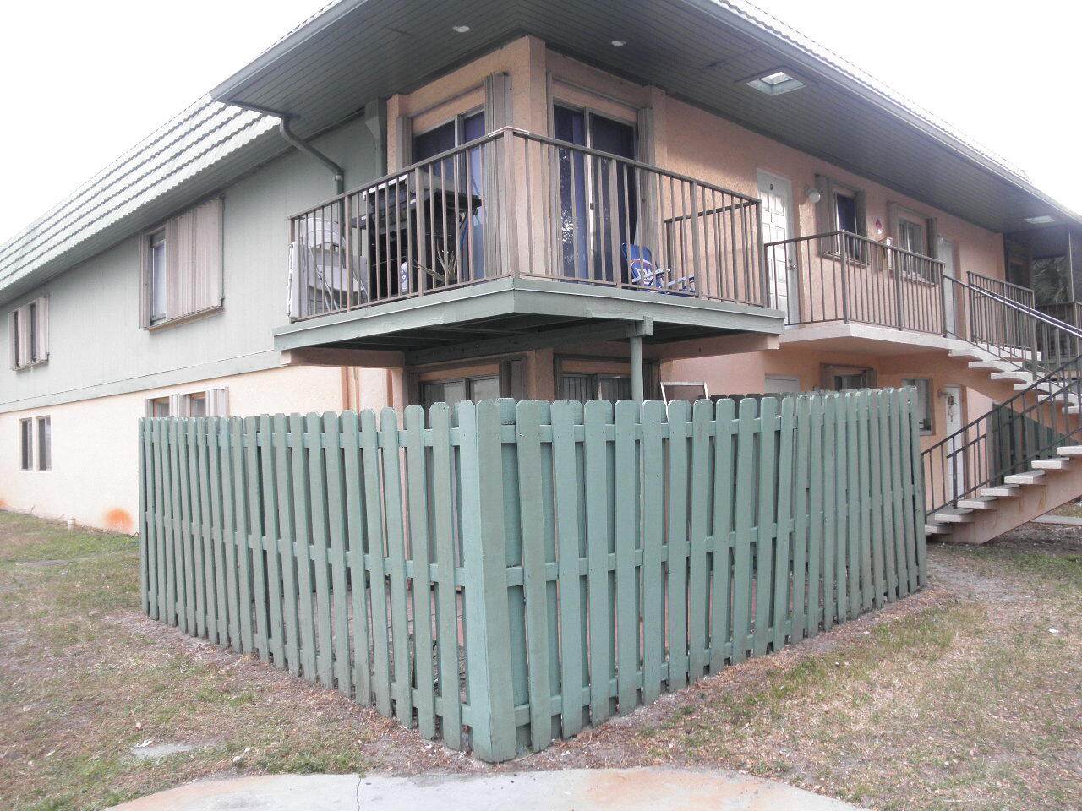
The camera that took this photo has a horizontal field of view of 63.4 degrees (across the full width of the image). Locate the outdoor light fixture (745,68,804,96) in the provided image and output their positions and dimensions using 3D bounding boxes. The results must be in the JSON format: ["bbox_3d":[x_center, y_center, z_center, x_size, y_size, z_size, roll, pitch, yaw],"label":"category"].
[{"bbox_3d":[2.481,-3.447,9.175,0.521,0.131,0.590,-3,-1,44],"label":"outdoor light fixture"}]

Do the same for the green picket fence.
[{"bbox_3d":[-0.110,0.899,7.776,4.742,1.786,5.122,-3,-1,44],"label":"green picket fence"}]

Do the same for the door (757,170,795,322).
[{"bbox_3d":[3.006,-1.938,11.089,0.090,2.012,0.927,-3,-1,44],"label":"door"}]

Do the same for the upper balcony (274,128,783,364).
[{"bbox_3d":[-0.072,-1.194,8.498,3.391,1.455,3.751,-3,-1,44],"label":"upper balcony"}]

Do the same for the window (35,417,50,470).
[{"bbox_3d":[-10.764,0.832,18.939,0.860,1.200,0.120,-3,-1,44],"label":"window"}]

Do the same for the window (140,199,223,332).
[{"bbox_3d":[-5.391,-2.145,13.180,2.550,1.550,0.160,-3,-1,44],"label":"window"}]

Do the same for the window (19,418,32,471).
[{"bbox_3d":[-11.754,0.878,19.983,0.860,1.220,0.120,-3,-1,44],"label":"window"}]

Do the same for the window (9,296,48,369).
[{"bbox_3d":[-11.229,-1.586,19.201,2.450,1.420,0.160,-3,-1,44],"label":"window"}]

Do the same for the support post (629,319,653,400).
[{"bbox_3d":[0.797,0.582,7.087,0.099,2.319,0.100,-3,-1,44],"label":"support post"}]

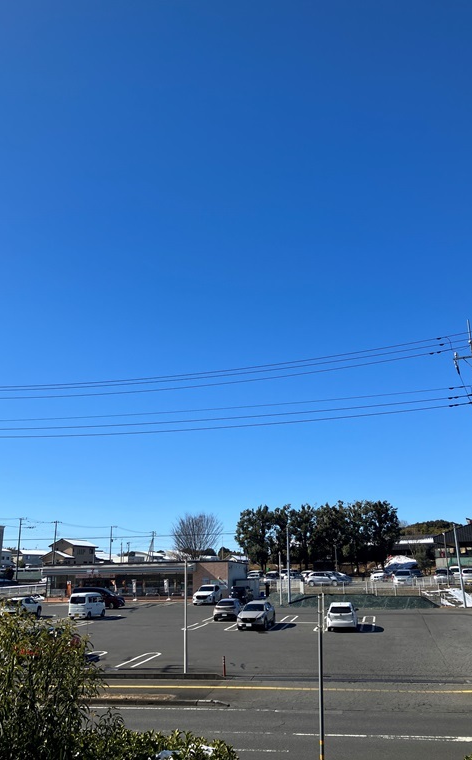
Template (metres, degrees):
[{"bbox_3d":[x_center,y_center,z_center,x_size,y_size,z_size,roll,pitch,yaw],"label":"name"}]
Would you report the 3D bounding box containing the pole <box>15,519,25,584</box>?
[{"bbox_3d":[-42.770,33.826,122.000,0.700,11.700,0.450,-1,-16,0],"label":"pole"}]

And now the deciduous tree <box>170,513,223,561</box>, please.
[{"bbox_3d":[-6.138,26.860,98.000,8.000,10.800,8.000,-1,-16,0],"label":"deciduous tree"}]

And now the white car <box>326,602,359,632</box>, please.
[{"bbox_3d":[6.727,14.592,38.051,1.730,1.560,4.450,-5,-16,13],"label":"white car"}]

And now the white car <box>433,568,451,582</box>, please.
[{"bbox_3d":[23.459,22.392,70.000,1.700,1.560,4.100,-8,-17,23],"label":"white car"}]

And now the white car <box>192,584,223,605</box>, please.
[{"bbox_3d":[-2.593,20.700,59.378,1.860,1.690,4.600,-5,-16,14],"label":"white car"}]

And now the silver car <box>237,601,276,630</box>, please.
[{"bbox_3d":[1.330,15.027,39.387,1.810,1.550,4.420,-5,-16,13],"label":"silver car"}]

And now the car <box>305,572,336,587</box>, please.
[{"bbox_3d":[9.673,22.245,68.500,4.100,1.530,1.700,-5,-16,13],"label":"car"}]

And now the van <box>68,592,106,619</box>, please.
[{"bbox_3d":[-11.602,17.704,48.348,1.475,1.900,3.400,-5,-16,13],"label":"van"}]

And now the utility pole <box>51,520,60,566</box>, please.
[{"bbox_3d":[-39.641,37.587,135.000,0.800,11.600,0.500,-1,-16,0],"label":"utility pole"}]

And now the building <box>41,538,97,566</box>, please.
[{"bbox_3d":[-40.508,43.502,150.000,9.500,8.400,11.000,-5,-16,14],"label":"building"}]

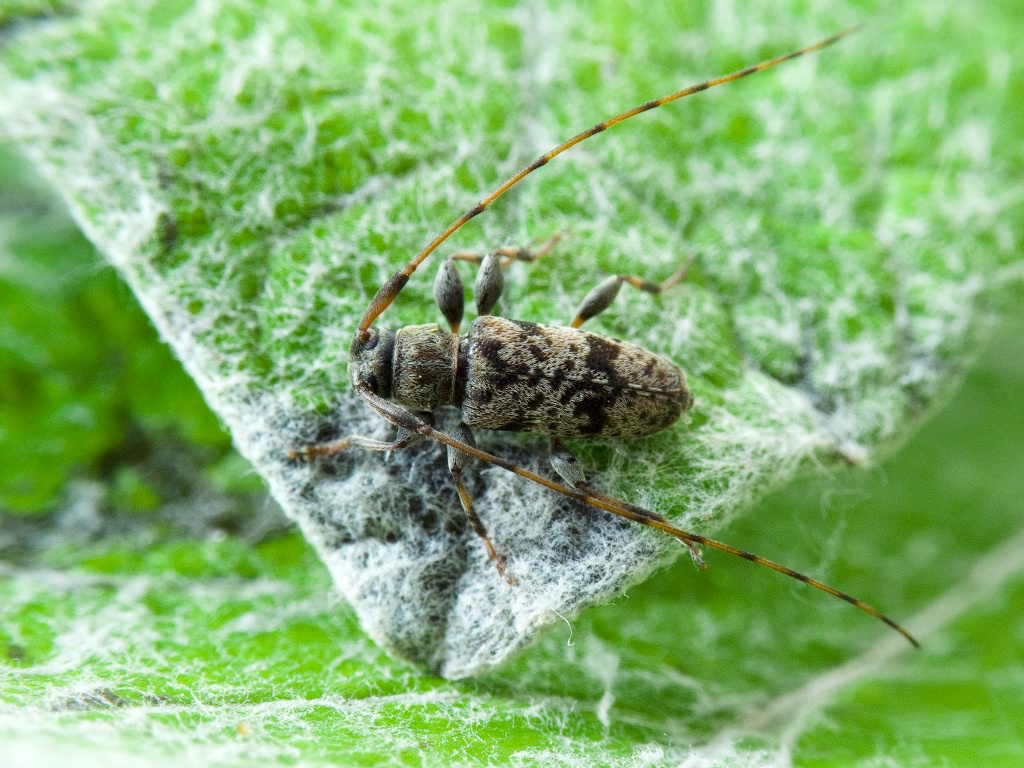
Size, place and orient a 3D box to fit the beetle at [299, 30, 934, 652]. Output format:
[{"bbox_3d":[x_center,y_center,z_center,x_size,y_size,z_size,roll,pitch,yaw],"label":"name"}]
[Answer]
[{"bbox_3d":[0.003,-0.002,0.055,0.014,0.003,0.013,6,83,1],"label":"beetle"}]

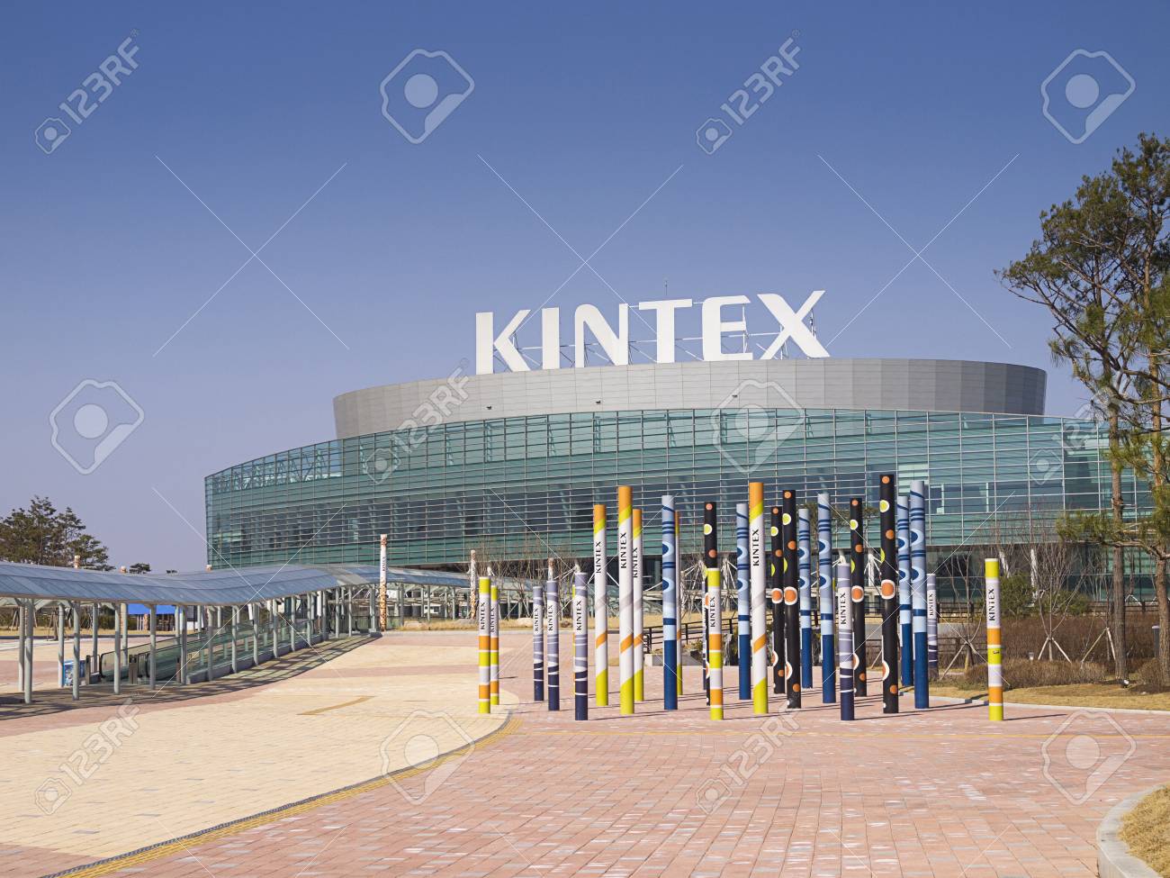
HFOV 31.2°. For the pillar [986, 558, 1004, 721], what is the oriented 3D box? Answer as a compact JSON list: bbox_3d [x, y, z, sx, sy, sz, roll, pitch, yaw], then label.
[{"bbox_3d":[7.821,3.837,40.095,0.266,3.070,0.266,-1,-5,0],"label":"pillar"}]

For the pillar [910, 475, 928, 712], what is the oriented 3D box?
[{"bbox_3d":[7.456,3.466,46.724,0.312,5.047,0.312,-1,-5,0],"label":"pillar"}]

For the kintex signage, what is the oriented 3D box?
[{"bbox_3d":[6.620,-10.750,217.290,38.080,6.760,1.000,-2,-6,19],"label":"kintex signage"}]

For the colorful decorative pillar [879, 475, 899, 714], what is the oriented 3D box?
[{"bbox_3d":[6.381,3.245,44.005,0.312,4.990,0.312,-1,-5,0],"label":"colorful decorative pillar"}]

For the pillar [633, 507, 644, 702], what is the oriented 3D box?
[{"bbox_3d":[1.360,4.336,54.858,0.299,5.001,0.299,-2,-6,16],"label":"pillar"}]

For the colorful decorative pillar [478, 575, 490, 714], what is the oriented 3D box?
[{"bbox_3d":[-2.301,4.724,47.959,0.260,3.100,0.260,-1,-5,0],"label":"colorful decorative pillar"}]

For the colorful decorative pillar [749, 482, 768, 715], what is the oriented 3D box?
[{"bbox_3d":[3.781,3.455,45.682,0.299,5.001,0.299,-3,-6,20],"label":"colorful decorative pillar"}]

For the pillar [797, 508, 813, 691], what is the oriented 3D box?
[{"bbox_3d":[6.321,4.552,59.839,0.312,5.083,0.312,-1,-5,0],"label":"pillar"}]

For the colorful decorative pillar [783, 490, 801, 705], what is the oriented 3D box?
[{"bbox_3d":[4.774,3.690,48.445,0.299,5.001,0.299,-3,-6,20],"label":"colorful decorative pillar"}]

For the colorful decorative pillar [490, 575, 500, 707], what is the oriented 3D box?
[{"bbox_3d":[-2.324,5.237,53.298,0.250,3.001,0.250,-2,-6,12],"label":"colorful decorative pillar"}]

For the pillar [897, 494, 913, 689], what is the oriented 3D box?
[{"bbox_3d":[8.565,4.065,56.014,0.312,5.034,0.312,-1,-5,0],"label":"pillar"}]

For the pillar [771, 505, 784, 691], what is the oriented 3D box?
[{"bbox_3d":[5.203,4.334,56.513,0.299,5.001,0.299,-3,-6,20],"label":"pillar"}]

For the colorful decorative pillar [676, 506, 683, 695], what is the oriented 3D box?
[{"bbox_3d":[2.519,4.527,58.207,0.312,5.117,0.312,-1,-5,0],"label":"colorful decorative pillar"}]

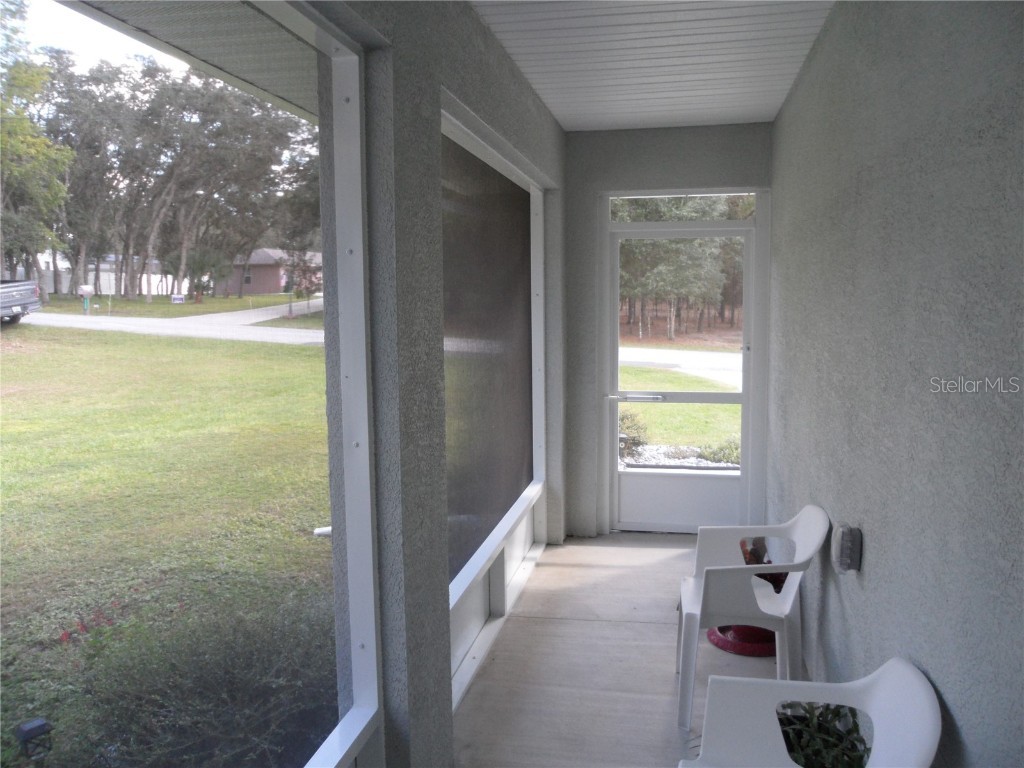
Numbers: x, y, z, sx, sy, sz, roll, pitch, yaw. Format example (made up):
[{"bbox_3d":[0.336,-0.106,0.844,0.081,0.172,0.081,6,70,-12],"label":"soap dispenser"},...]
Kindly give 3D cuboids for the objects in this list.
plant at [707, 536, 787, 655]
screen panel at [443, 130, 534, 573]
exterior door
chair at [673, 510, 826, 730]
[{"bbox_3d":[1.110,0.948,3.703,0.376,0.502,0.376,1,6,12],"label":"plant"},{"bbox_3d":[-0.101,-0.167,4.047,0.040,1.851,2.257,1,6,12],"label":"screen panel"},{"bbox_3d":[1.135,-0.013,5.348,0.958,2.071,0.050,1,6,12],"label":"exterior door"},{"bbox_3d":[0.928,0.866,3.096,0.557,0.787,0.562,1,6,12],"label":"chair"}]

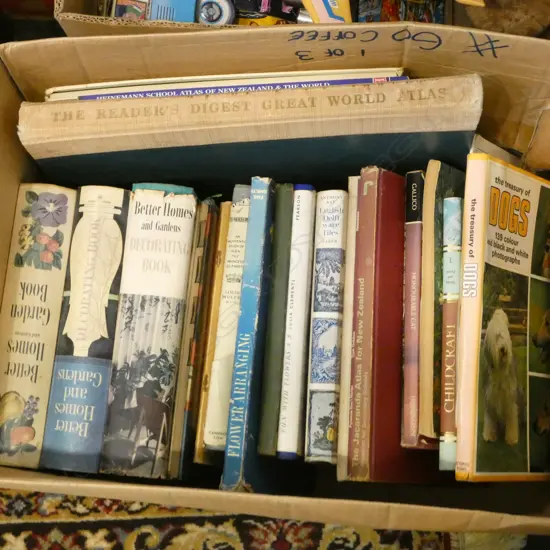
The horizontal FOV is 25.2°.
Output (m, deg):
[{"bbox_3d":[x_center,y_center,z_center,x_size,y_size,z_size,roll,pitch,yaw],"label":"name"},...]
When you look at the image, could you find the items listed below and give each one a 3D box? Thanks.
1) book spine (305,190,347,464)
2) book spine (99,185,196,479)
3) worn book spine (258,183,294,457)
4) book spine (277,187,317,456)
[{"bbox_3d":[0.079,0.062,1.185,0.029,0.185,0.245,-2,78,21],"label":"book spine"},{"bbox_3d":[-0.107,0.073,1.179,0.058,0.215,0.260,4,75,2],"label":"book spine"},{"bbox_3d":[0.028,0.056,1.184,0.018,0.180,0.246,0,78,17],"label":"worn book spine"},{"bbox_3d":[0.048,0.058,1.185,0.021,0.182,0.248,0,78,18],"label":"book spine"}]

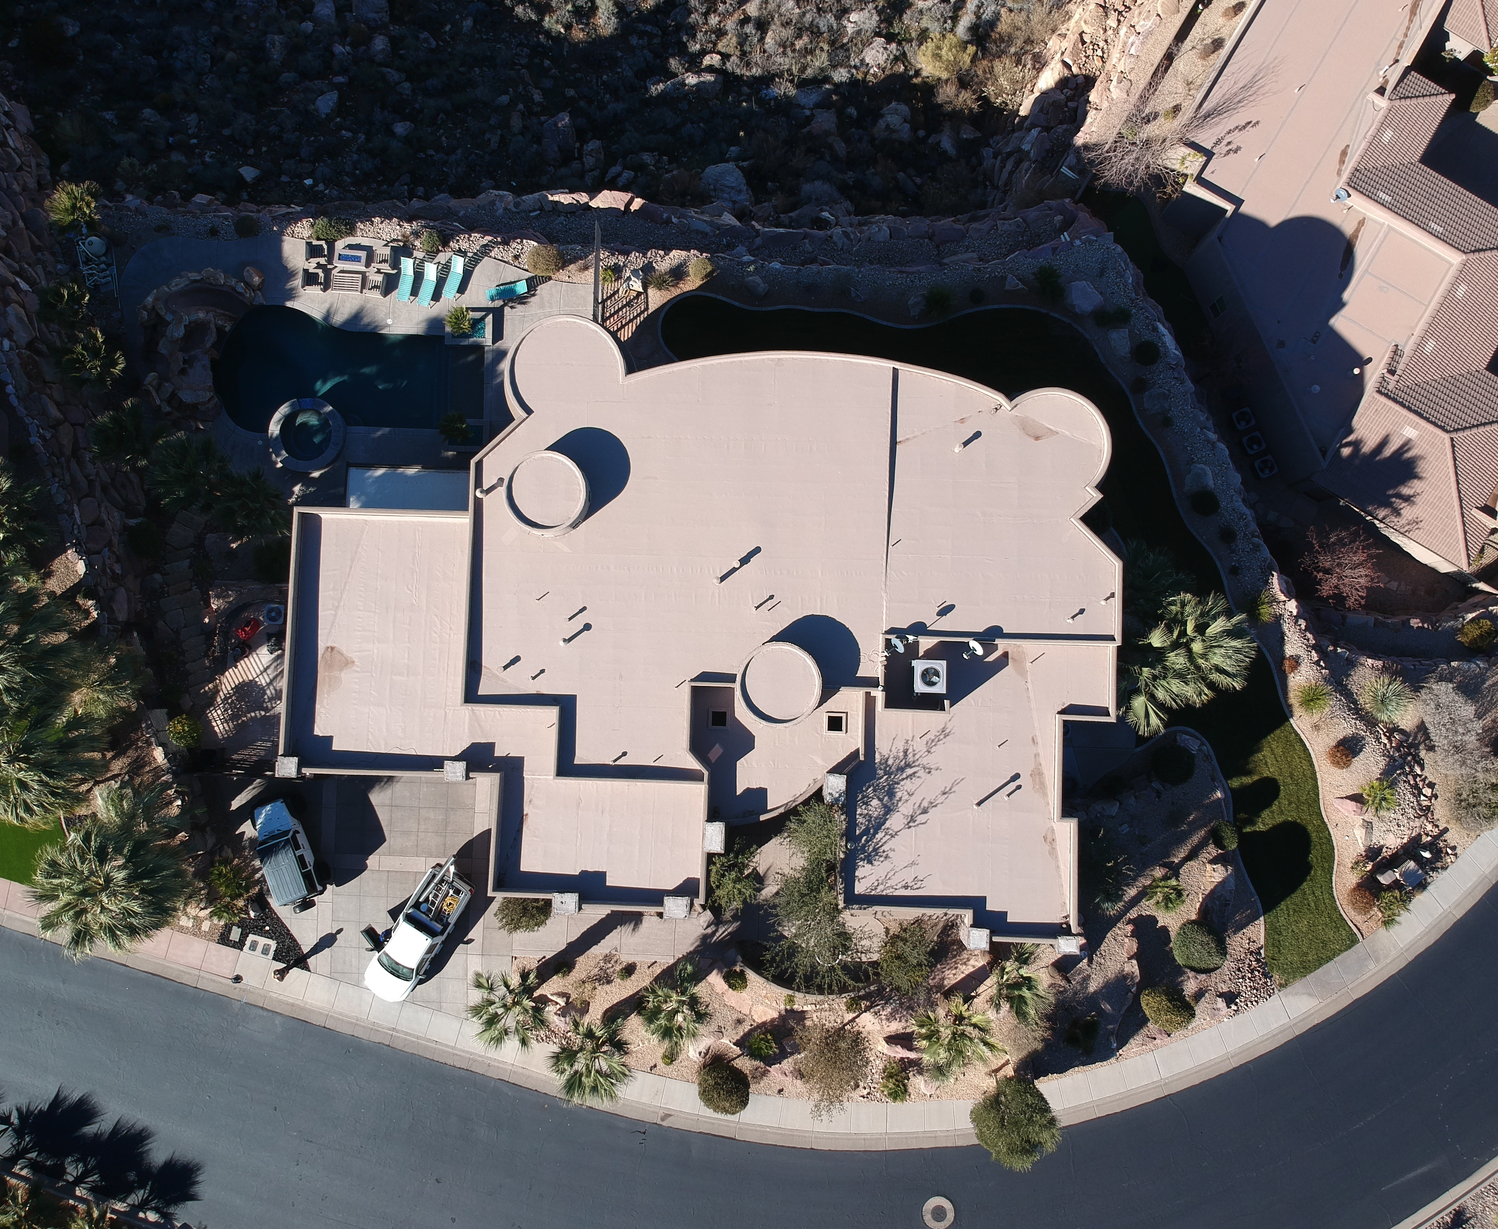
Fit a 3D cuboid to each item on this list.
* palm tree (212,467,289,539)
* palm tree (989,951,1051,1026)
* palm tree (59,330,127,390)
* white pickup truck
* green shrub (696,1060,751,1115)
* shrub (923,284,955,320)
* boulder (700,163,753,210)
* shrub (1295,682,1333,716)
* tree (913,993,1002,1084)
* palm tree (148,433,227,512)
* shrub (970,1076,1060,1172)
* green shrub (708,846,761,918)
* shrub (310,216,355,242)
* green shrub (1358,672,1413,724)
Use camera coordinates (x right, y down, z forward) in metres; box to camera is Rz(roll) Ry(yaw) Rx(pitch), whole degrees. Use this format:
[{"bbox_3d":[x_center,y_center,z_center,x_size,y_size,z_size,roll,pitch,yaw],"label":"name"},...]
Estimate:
[{"bbox_3d":[-20.750,-4.550,50.350,3.030,4.600,3.040,0,86,0],"label":"palm tree"},{"bbox_3d":[10.400,14.400,46.800,2.400,2.900,2.700,0,90,0],"label":"palm tree"},{"bbox_3d":[-27.580,-10.650,50.850,2.520,4.400,2.440,0,86,0],"label":"palm tree"},{"bbox_3d":[-14.001,13.525,49.880,2.000,1.900,5.800,31,87,3],"label":"white pickup truck"},{"bbox_3d":[-1.064,19.675,49.157,2.100,2.000,2.050,0,86,0],"label":"green shrub"},{"bbox_3d":[7.760,-12.800,48.300,1.250,1.000,1.350,0,90,0],"label":"shrub"},{"bbox_3d":[-1.180,-21.930,60.020,2.690,2.000,2.060,0,86,0],"label":"boulder"},{"bbox_3d":[24.296,3.632,50.871,1.600,1.000,1.440,2,86,0],"label":"shrub"},{"bbox_3d":[8.369,17.118,48.323,3.400,3.500,3.400,0,86,0],"label":"tree"},{"bbox_3d":[-23.621,-5.913,50.586,3.180,3.500,3.180,2,86,0],"label":"palm tree"},{"bbox_3d":[10.226,19.622,46.244,3.390,5.000,3.580,2,86,0],"label":"shrub"},{"bbox_3d":[-0.592,10.754,47.566,2.100,2.400,2.840,2,86,0],"label":"green shrub"},{"bbox_3d":[-18.710,-17.310,52.830,1.860,1.100,1.060,0,86,0],"label":"shrub"},{"bbox_3d":[27.600,3.640,51.300,2.100,1.400,2.100,0,90,0],"label":"green shrub"}]

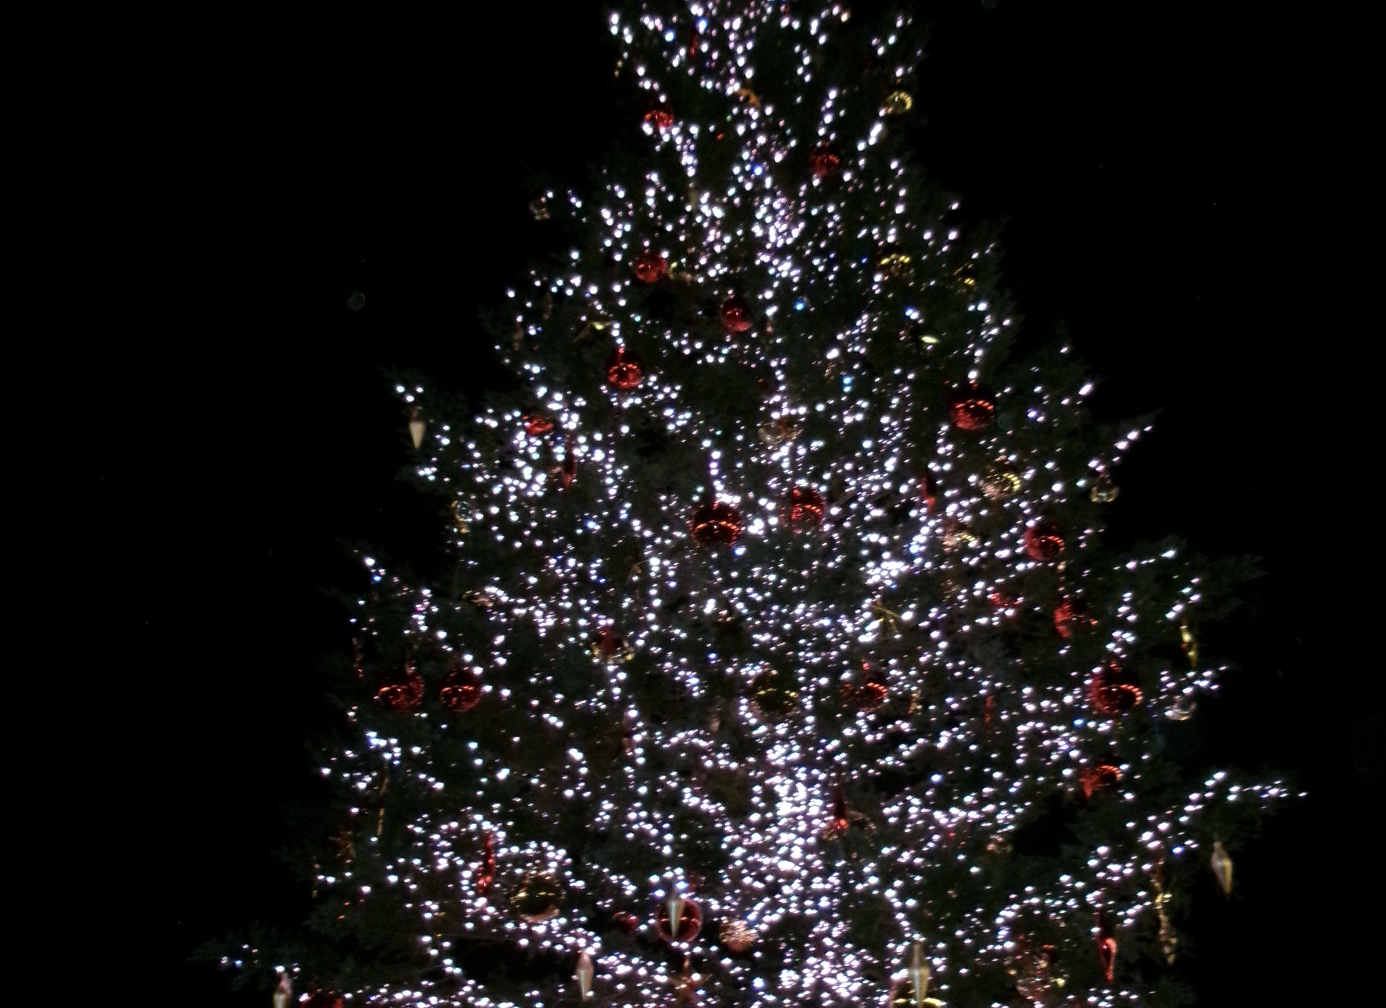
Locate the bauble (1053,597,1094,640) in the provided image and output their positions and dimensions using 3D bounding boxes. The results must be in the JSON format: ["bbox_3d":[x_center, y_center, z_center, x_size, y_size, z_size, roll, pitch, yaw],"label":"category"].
[{"bbox_3d":[2.240,0.671,8.800,0.250,0.260,0.250,0,-25,0],"label":"bauble"}]

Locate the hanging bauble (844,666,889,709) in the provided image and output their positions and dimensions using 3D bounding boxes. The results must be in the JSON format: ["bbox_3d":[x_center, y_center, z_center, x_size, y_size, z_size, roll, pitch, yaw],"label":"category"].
[{"bbox_3d":[0.950,1.010,8.200,0.250,0.260,0.250,0,-25,0],"label":"hanging bauble"}]

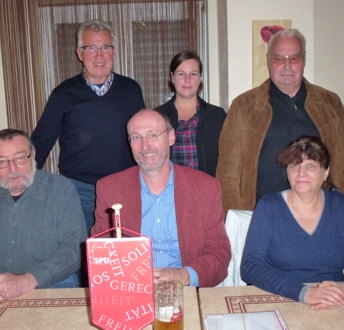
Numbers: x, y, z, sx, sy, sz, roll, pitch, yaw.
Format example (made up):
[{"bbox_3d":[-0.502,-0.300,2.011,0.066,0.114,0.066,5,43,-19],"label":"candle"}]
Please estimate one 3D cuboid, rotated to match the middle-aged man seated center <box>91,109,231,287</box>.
[{"bbox_3d":[-0.055,0.460,1.380,0.580,1.320,0.740,-2,9,0],"label":"middle-aged man seated center"}]

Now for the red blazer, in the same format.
[{"bbox_3d":[-0.050,0.300,1.465,0.550,0.610,0.420,-2,9,0],"label":"red blazer"}]

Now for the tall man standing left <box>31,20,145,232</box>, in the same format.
[{"bbox_3d":[-0.385,0.190,1.930,0.580,1.760,0.360,-3,9,-9],"label":"tall man standing left"}]

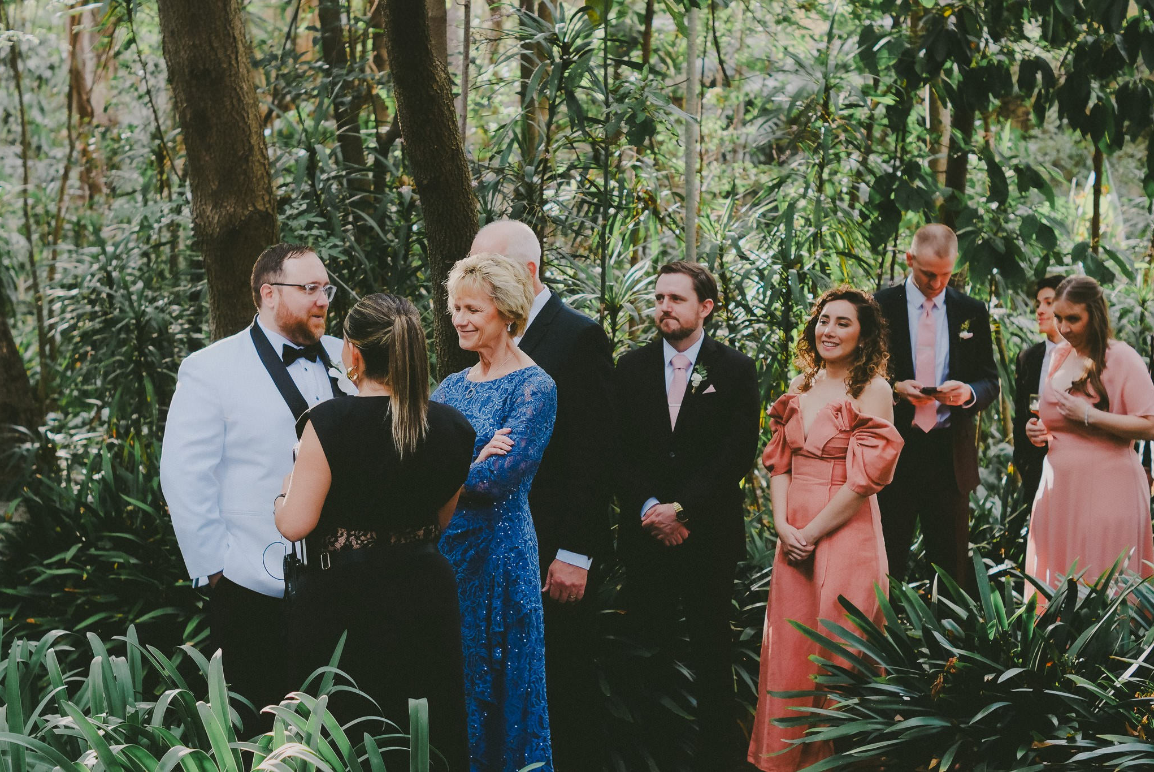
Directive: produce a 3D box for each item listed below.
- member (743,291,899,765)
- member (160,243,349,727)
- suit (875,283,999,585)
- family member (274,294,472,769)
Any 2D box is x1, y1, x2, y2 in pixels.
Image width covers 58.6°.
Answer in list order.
[{"bbox_3d":[0.806,0.515,3.330,0.500,1.650,0.420,3,5,43],"label":"member"},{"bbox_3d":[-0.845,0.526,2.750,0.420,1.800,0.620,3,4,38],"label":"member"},{"bbox_3d":[1.283,0.413,3.680,0.520,1.550,0.400,2,4,28],"label":"suit"},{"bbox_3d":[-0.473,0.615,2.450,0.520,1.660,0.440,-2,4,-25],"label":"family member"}]

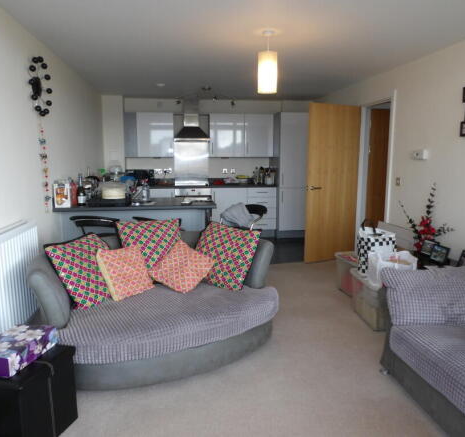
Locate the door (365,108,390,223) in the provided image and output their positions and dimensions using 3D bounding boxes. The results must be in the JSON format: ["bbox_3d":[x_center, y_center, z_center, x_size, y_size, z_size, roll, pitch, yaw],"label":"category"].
[{"bbox_3d":[2.365,-0.539,5.919,0.820,2.040,0.050,-1,9,-9],"label":"door"}]

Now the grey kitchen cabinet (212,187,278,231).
[{"bbox_3d":[0.170,-0.186,7.107,1.096,0.725,0.580,-1,9,-8],"label":"grey kitchen cabinet"}]

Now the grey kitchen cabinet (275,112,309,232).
[{"bbox_3d":[1.045,-0.818,7.146,0.605,1.978,0.590,-1,9,-8],"label":"grey kitchen cabinet"}]

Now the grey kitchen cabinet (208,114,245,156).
[{"bbox_3d":[-0.085,-1.411,6.877,0.595,0.730,0.040,-1,9,-8],"label":"grey kitchen cabinet"}]

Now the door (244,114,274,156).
[{"bbox_3d":[0.459,-1.423,6.955,0.504,0.732,0.040,-1,9,-8],"label":"door"}]

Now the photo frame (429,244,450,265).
[{"bbox_3d":[1.848,0.316,3.577,0.025,0.137,0.180,9,4,-24],"label":"photo frame"}]

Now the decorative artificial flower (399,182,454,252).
[{"bbox_3d":[1.749,-0.008,3.644,0.340,0.630,0.380,-1,9,-9],"label":"decorative artificial flower"}]

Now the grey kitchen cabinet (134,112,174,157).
[{"bbox_3d":[-1.295,-1.401,6.850,0.600,0.720,0.330,-1,9,-8],"label":"grey kitchen cabinet"}]

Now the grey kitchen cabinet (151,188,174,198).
[{"bbox_3d":[-1.284,-0.117,6.976,0.600,0.840,0.560,-1,9,-9],"label":"grey kitchen cabinet"}]

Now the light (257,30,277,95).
[{"bbox_3d":[0.296,-1.279,3.342,0.172,0.490,0.172,-1,9,-9],"label":"light"}]

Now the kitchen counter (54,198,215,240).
[{"bbox_3d":[-0.987,0.269,4.395,1.540,0.906,0.770,-1,9,-9],"label":"kitchen counter"}]

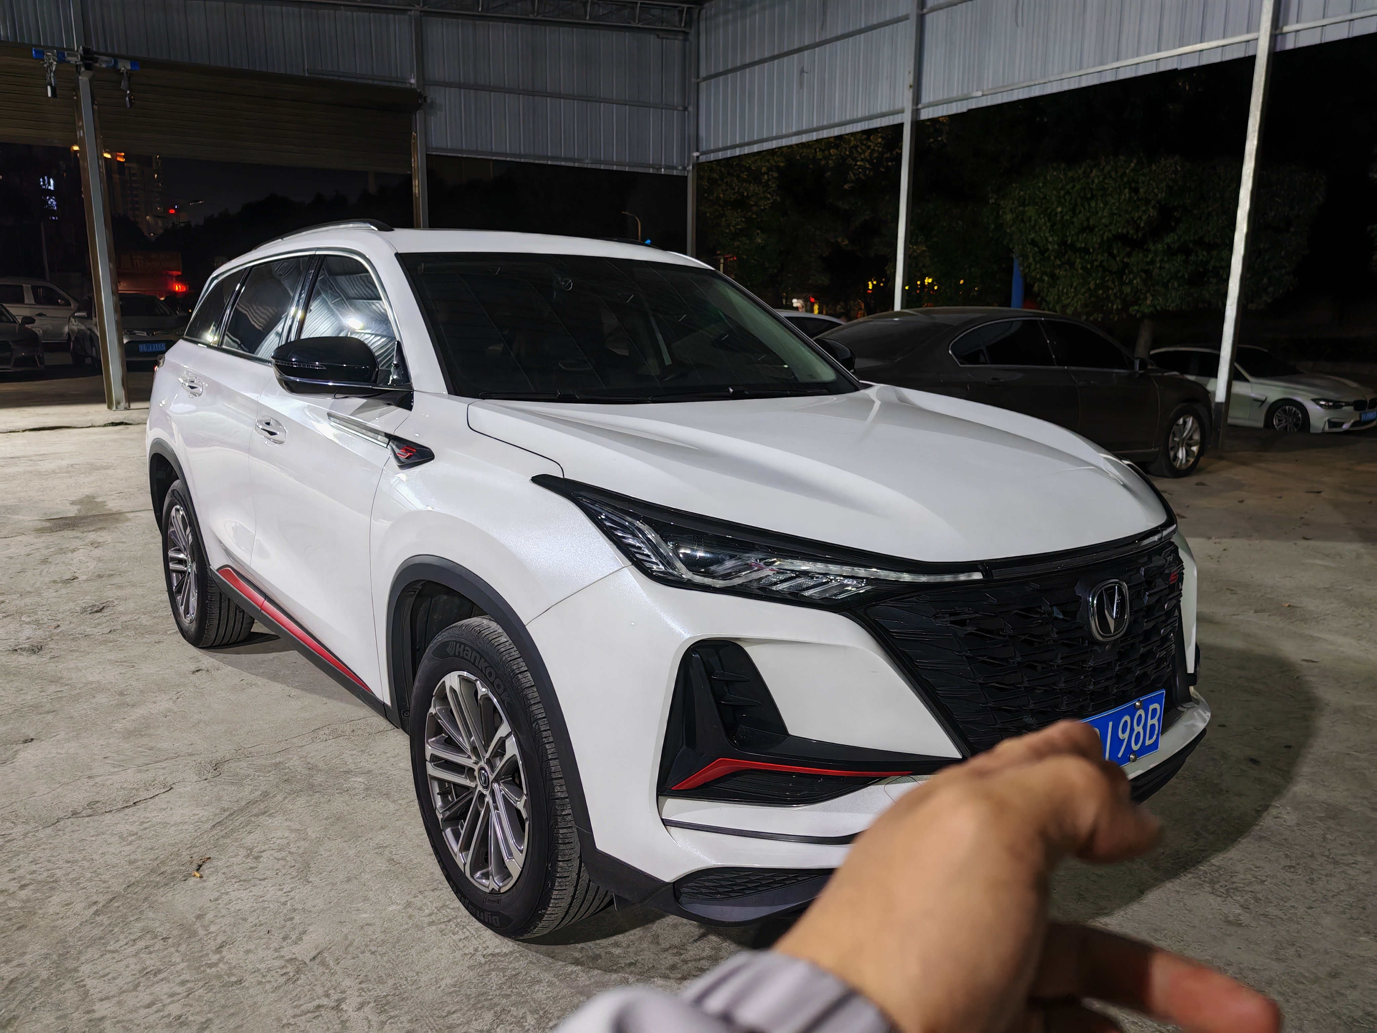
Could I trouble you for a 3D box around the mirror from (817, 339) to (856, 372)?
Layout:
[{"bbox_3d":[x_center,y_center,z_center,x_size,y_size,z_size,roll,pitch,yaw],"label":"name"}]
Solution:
[{"bbox_3d":[0.604,-0.607,3.890,0.250,0.175,0.210,-7,13,-38],"label":"mirror"}]

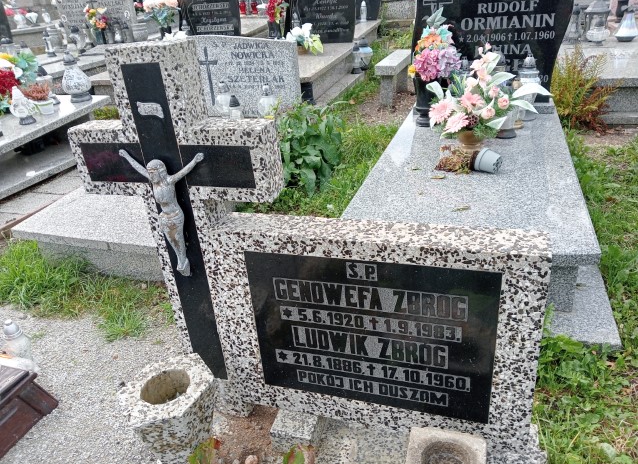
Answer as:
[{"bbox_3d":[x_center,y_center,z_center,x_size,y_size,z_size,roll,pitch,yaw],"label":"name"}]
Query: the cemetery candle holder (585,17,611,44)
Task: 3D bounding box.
[{"bbox_3d":[2.520,-1.814,4.658,0.200,0.225,0.200,4,27,18],"label":"cemetery candle holder"}]

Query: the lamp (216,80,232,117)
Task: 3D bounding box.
[{"bbox_3d":[-0.757,-1.063,4.149,0.125,0.290,0.125,4,27,18],"label":"lamp"}]

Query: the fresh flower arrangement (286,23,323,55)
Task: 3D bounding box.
[{"bbox_3d":[-0.166,-2.211,5.925,0.380,0.330,0.290,4,27,19],"label":"fresh flower arrangement"}]

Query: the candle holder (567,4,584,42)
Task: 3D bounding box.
[{"bbox_3d":[2.518,-2.024,5.027,0.165,0.340,0.165,4,27,19],"label":"candle holder"}]

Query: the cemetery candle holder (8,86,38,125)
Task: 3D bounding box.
[{"bbox_3d":[-1.991,-0.846,3.450,0.165,0.235,0.150,4,27,19],"label":"cemetery candle holder"}]

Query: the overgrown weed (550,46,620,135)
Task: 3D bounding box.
[{"bbox_3d":[1.913,-1.031,3.722,0.440,0.570,0.420,4,27,19],"label":"overgrown weed"}]

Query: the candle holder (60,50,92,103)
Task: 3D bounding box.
[{"bbox_3d":[-1.900,-1.213,4.021,0.226,0.367,0.226,4,27,19],"label":"candle holder"}]

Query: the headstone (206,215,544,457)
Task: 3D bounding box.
[{"bbox_3d":[0.127,0.230,1.224,0.720,0.514,0.107,4,27,19],"label":"headstone"}]

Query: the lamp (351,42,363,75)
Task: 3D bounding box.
[{"bbox_3d":[0.423,-1.998,5.928,0.125,0.325,0.125,4,27,18],"label":"lamp"}]

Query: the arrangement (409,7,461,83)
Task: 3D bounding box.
[{"bbox_3d":[0.651,-1.052,2.898,0.270,0.400,0.240,4,27,18],"label":"arrangement"}]

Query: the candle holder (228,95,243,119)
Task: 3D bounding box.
[{"bbox_3d":[-0.623,-0.907,3.808,0.085,0.195,0.085,4,27,19],"label":"candle holder"}]

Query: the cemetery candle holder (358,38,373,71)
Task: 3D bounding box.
[{"bbox_3d":[0.555,-2.131,6.165,0.170,0.335,0.170,4,27,18],"label":"cemetery candle holder"}]

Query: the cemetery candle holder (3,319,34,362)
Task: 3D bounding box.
[{"bbox_3d":[-1.011,0.383,1.735,0.090,0.205,0.090,4,27,18],"label":"cemetery candle holder"}]

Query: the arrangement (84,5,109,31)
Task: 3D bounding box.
[{"bbox_3d":[-2.670,-2.574,6.200,0.260,0.300,0.210,4,27,18],"label":"arrangement"}]

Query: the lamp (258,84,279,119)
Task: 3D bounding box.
[{"bbox_3d":[-0.397,-0.979,3.891,0.136,0.273,0.136,4,27,19],"label":"lamp"}]

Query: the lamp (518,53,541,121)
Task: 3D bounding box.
[{"bbox_3d":[1.205,-0.823,2.923,0.122,0.358,0.122,4,27,19],"label":"lamp"}]

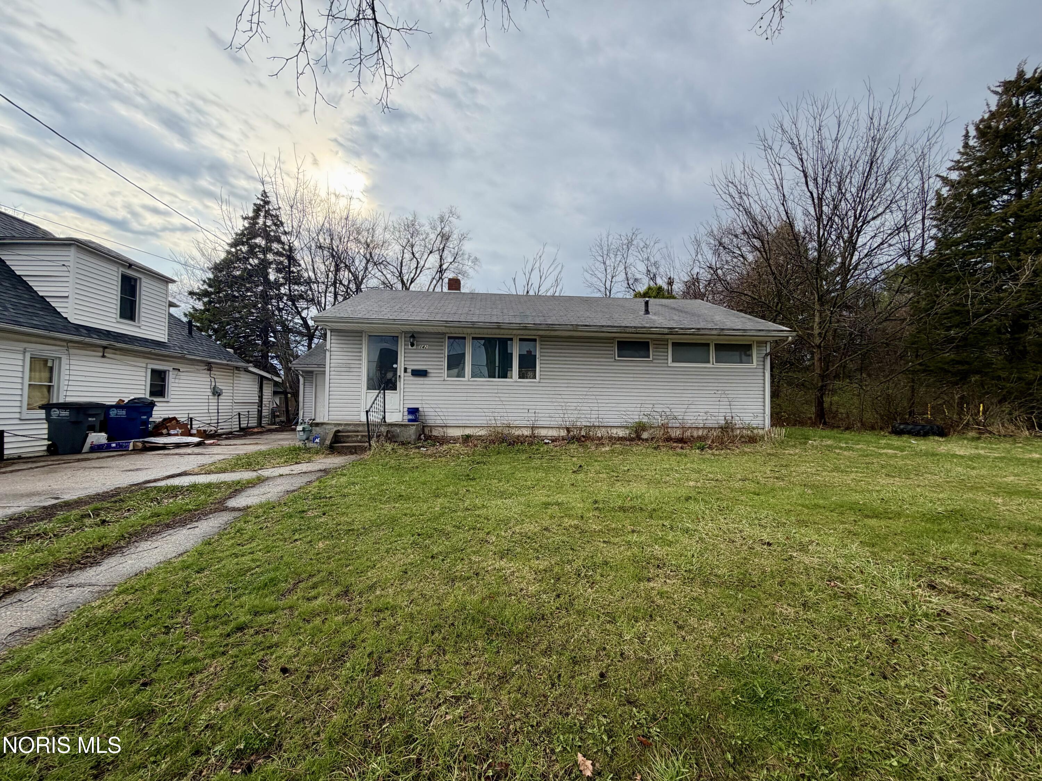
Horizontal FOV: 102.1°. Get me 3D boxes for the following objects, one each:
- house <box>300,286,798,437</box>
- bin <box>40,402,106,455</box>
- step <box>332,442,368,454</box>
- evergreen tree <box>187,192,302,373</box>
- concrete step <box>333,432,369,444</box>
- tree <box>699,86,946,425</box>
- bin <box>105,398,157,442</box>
[{"bbox_3d":[0.694,-1.113,15.459,12.350,5.200,9.600,1,-2,-5],"label":"house"},{"bbox_3d":[-10.426,0.886,9.818,0.840,1.140,0.700,1,-2,-9],"label":"bin"},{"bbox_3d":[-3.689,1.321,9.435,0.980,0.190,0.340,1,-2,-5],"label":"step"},{"bbox_3d":[-17.680,-5.673,28.212,7.500,15.200,7.300,1,-2,-5],"label":"evergreen tree"},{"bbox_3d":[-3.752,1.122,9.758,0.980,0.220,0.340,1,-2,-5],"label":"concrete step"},{"bbox_3d":[14.818,-6.220,20.746,11.500,15.900,11.000,1,-2,-5],"label":"tree"},{"bbox_3d":[-10.446,0.885,11.169,0.840,1.180,0.700,1,-2,-9],"label":"bin"}]

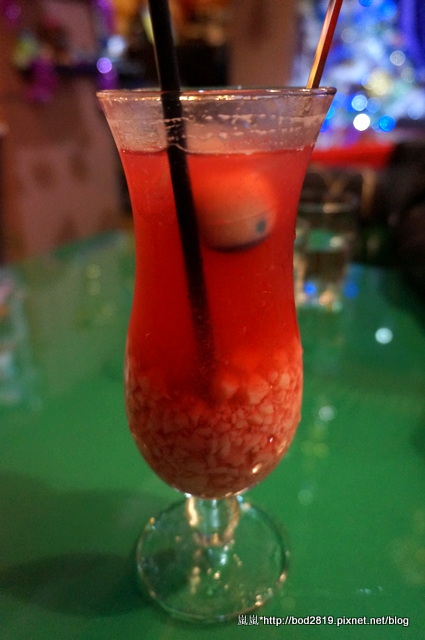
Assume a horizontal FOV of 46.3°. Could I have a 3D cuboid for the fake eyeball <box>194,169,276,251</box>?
[{"bbox_3d":[0.008,-0.039,0.176,0.028,0.028,0.028,4,32,-3],"label":"fake eyeball"}]

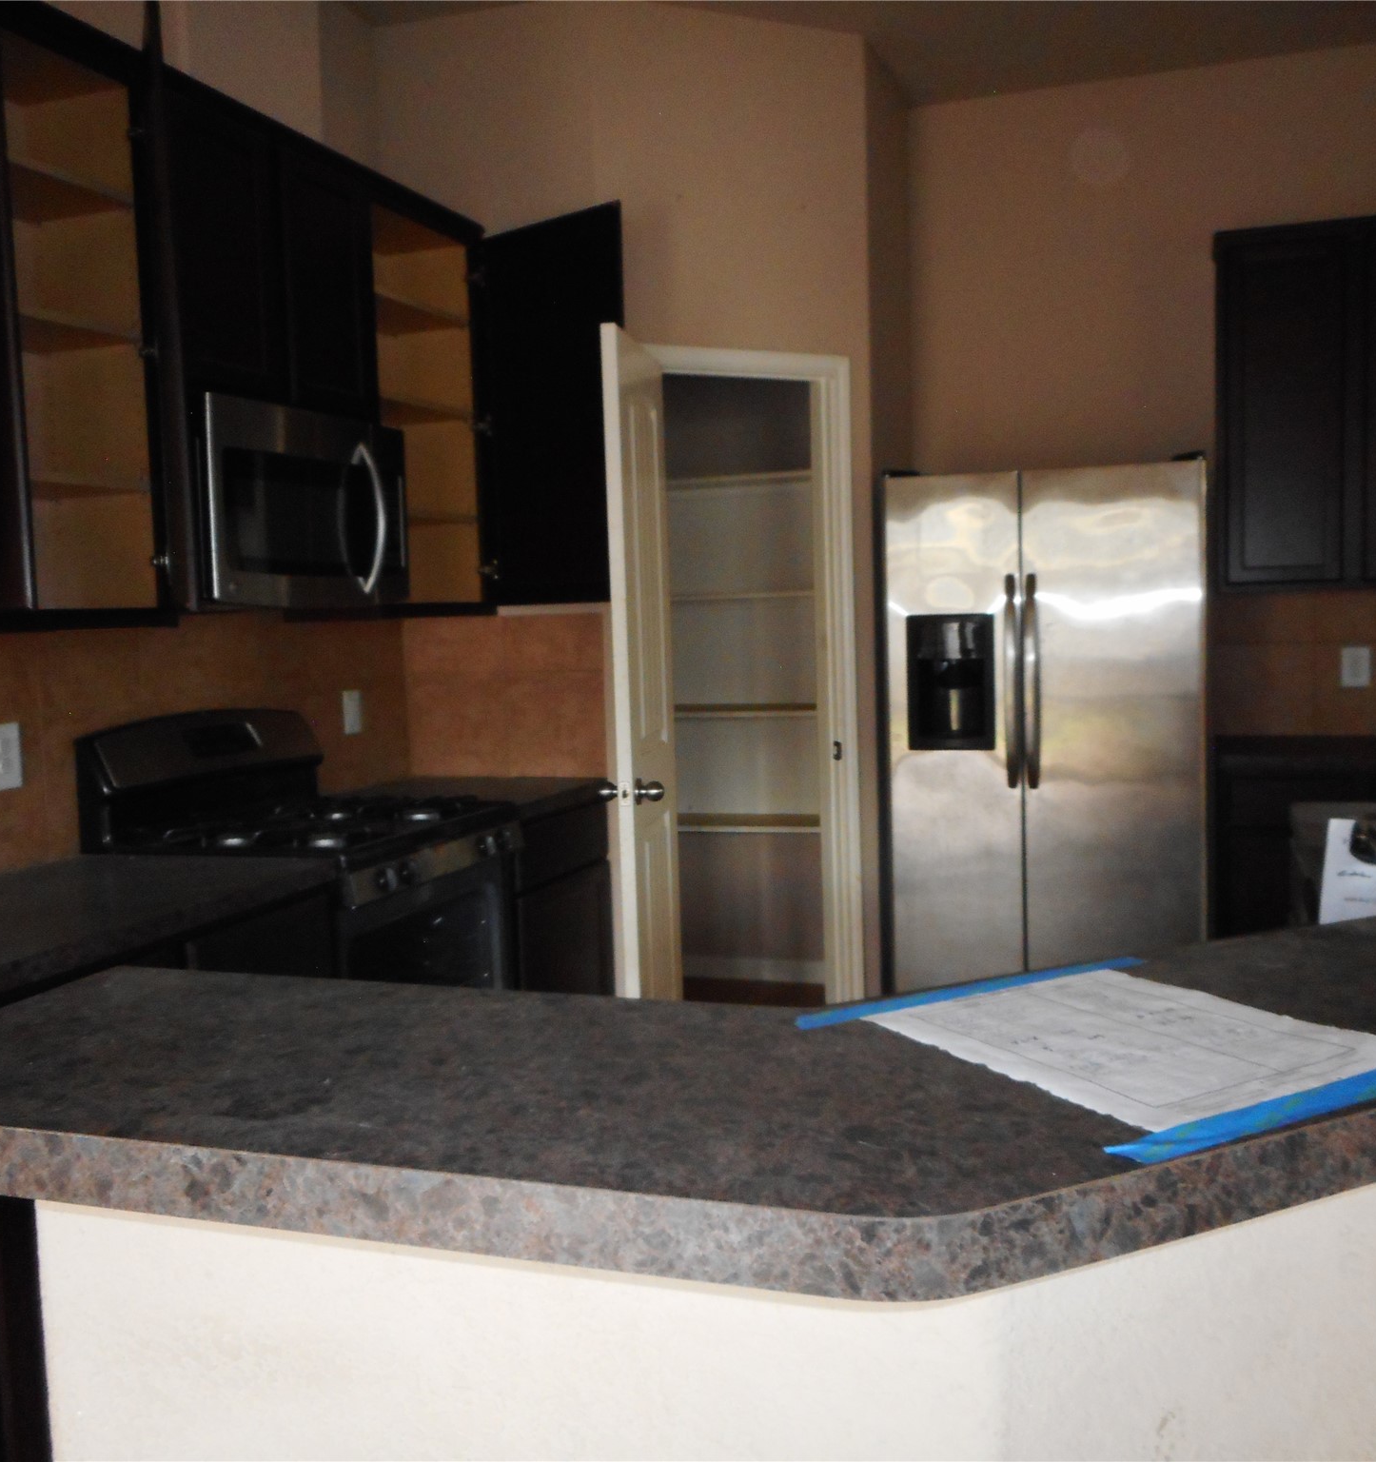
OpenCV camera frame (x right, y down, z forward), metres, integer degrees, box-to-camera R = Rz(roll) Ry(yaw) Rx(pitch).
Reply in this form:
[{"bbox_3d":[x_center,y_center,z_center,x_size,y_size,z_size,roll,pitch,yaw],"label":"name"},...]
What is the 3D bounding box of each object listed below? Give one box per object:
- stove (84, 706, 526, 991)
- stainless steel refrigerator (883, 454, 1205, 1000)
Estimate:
[{"bbox_3d":[-0.800,0.546,3.208,0.665,1.177,0.760,0,5,19],"label":"stove"},{"bbox_3d":[1.110,0.100,4.293,0.866,1.752,0.810,0,5,19],"label":"stainless steel refrigerator"}]

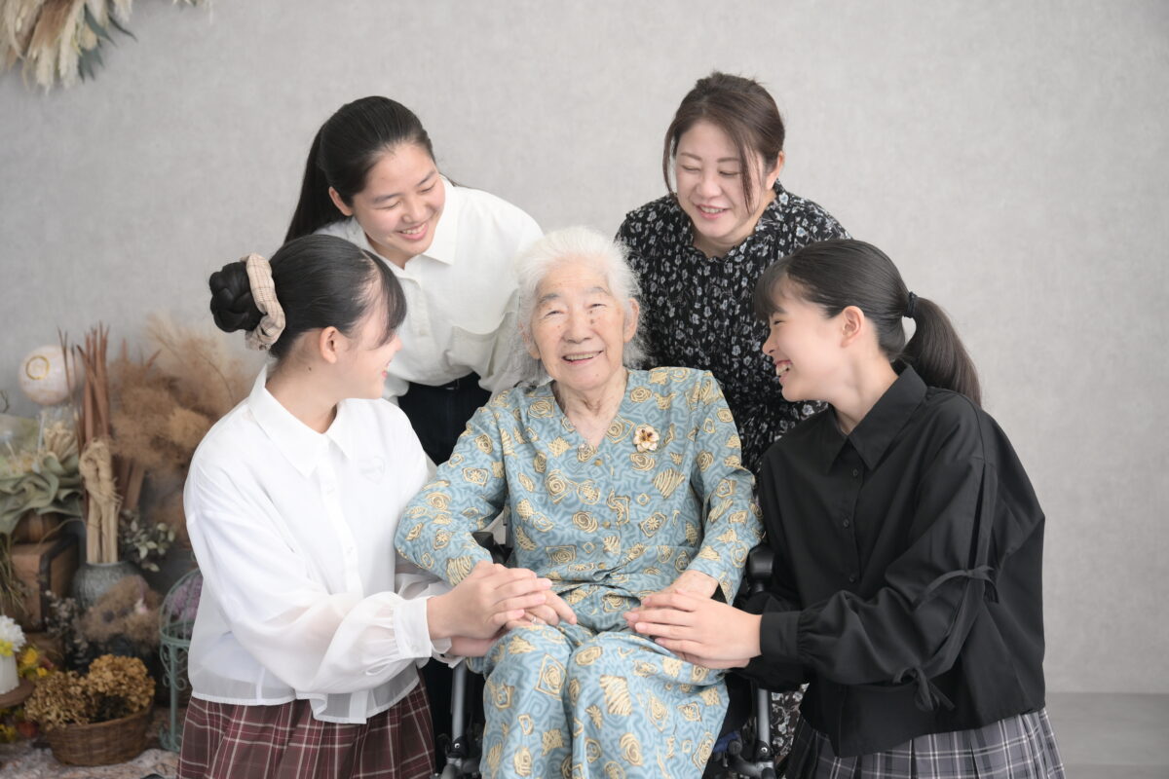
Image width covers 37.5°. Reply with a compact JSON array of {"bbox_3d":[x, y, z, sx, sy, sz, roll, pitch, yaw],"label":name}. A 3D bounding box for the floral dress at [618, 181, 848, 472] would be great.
[{"bbox_3d":[0.245,0.194,2.906,0.450,1.020,0.480,0,2,10],"label":"floral dress"}]

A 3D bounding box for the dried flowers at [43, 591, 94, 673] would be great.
[{"bbox_3d":[-1.192,0.556,3.970,0.115,0.180,0.115,0,2,0],"label":"dried flowers"}]

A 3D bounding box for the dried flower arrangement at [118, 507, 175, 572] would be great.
[{"bbox_3d":[-1.043,0.356,4.100,0.145,0.155,0.140,0,2,0],"label":"dried flower arrangement"}]

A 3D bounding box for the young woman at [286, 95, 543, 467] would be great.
[{"bbox_3d":[-0.280,0.206,2.846,0.480,1.340,0.620,-1,2,-25],"label":"young woman"}]

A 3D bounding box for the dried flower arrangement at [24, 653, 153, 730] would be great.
[{"bbox_3d":[-1.110,0.677,3.850,0.285,0.170,0.210,0,2,0],"label":"dried flower arrangement"}]

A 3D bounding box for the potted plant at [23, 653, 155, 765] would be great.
[{"bbox_3d":[-1.108,0.716,3.850,0.290,0.250,0.230,0,2,0],"label":"potted plant"}]

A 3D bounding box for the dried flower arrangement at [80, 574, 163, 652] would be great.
[{"bbox_3d":[-1.076,0.515,3.980,0.190,0.180,0.170,0,2,0],"label":"dried flower arrangement"}]

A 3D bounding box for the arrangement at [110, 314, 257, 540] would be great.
[{"bbox_3d":[-0.980,0.097,4.250,0.400,0.570,0.360,0,2,0],"label":"arrangement"}]

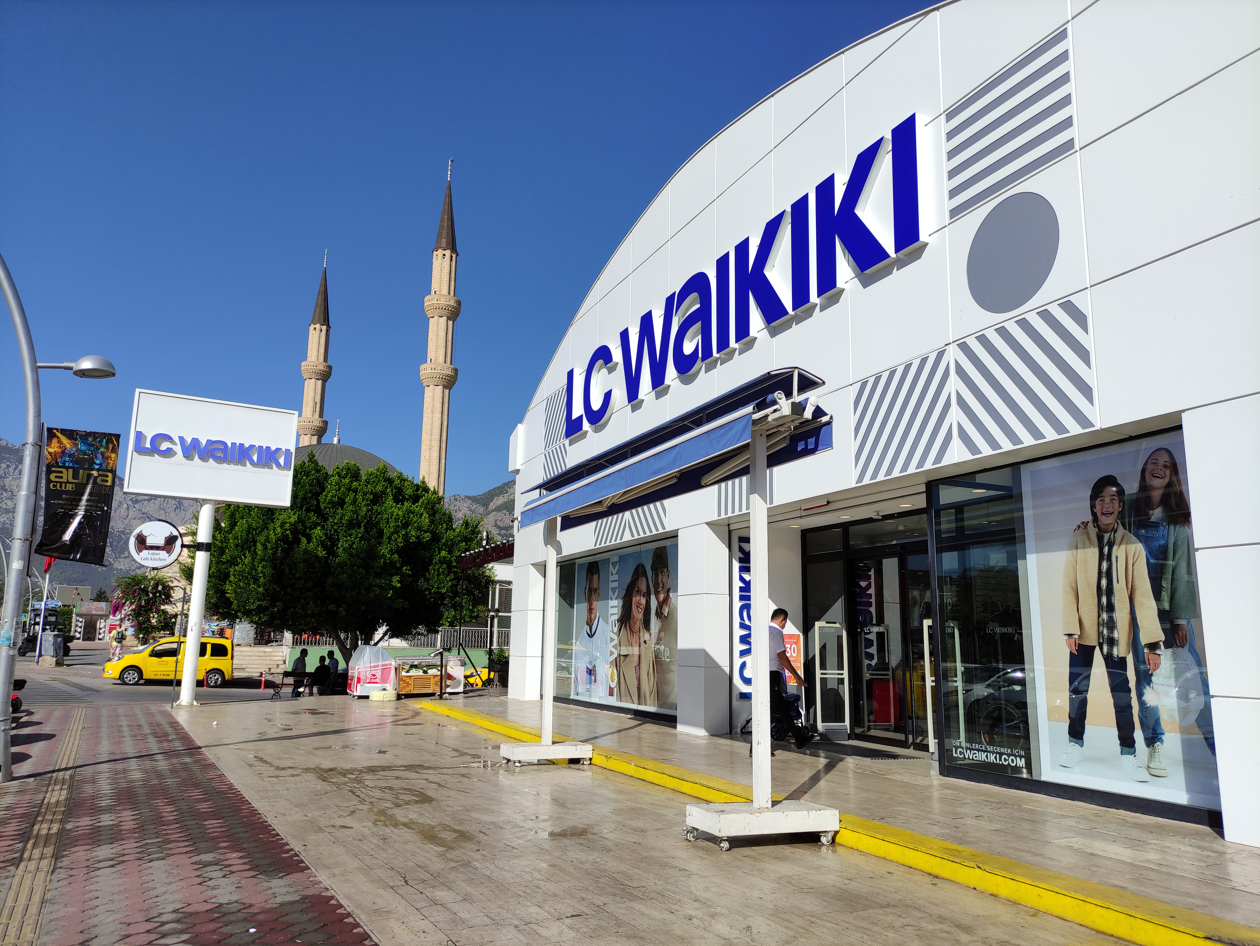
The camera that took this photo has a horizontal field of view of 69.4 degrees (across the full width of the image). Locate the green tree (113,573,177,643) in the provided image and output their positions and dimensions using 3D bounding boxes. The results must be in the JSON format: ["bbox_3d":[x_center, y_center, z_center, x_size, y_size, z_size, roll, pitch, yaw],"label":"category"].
[{"bbox_3d":[-24.016,6.763,45.000,3.000,3.800,2.800,7,-12,-29],"label":"green tree"}]

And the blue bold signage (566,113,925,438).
[{"bbox_3d":[0.934,-2.330,14.816,0.140,1.500,11.000,6,-12,-23],"label":"blue bold signage"}]

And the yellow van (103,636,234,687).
[{"bbox_3d":[-16.835,6.856,33.319,4.250,1.810,1.830,7,-12,-30],"label":"yellow van"}]

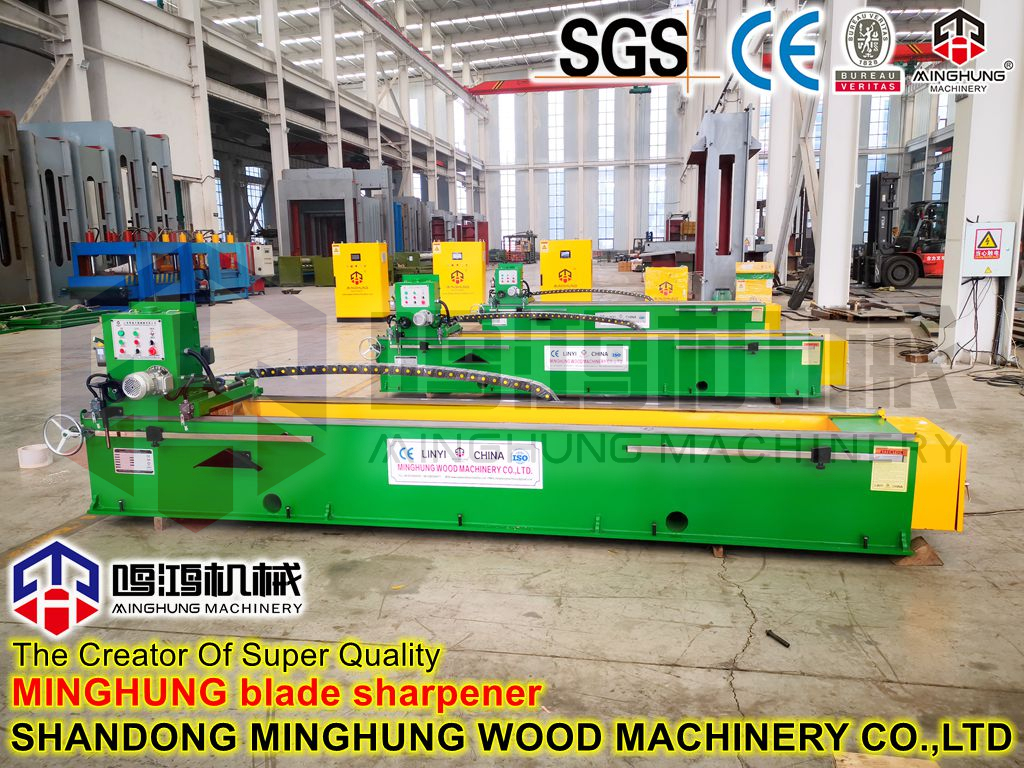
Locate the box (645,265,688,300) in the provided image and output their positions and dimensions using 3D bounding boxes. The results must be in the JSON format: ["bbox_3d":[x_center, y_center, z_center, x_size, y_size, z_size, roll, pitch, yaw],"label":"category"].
[{"bbox_3d":[2.822,-1.568,14.622,0.759,1.135,0.440,0,10,9],"label":"box"}]

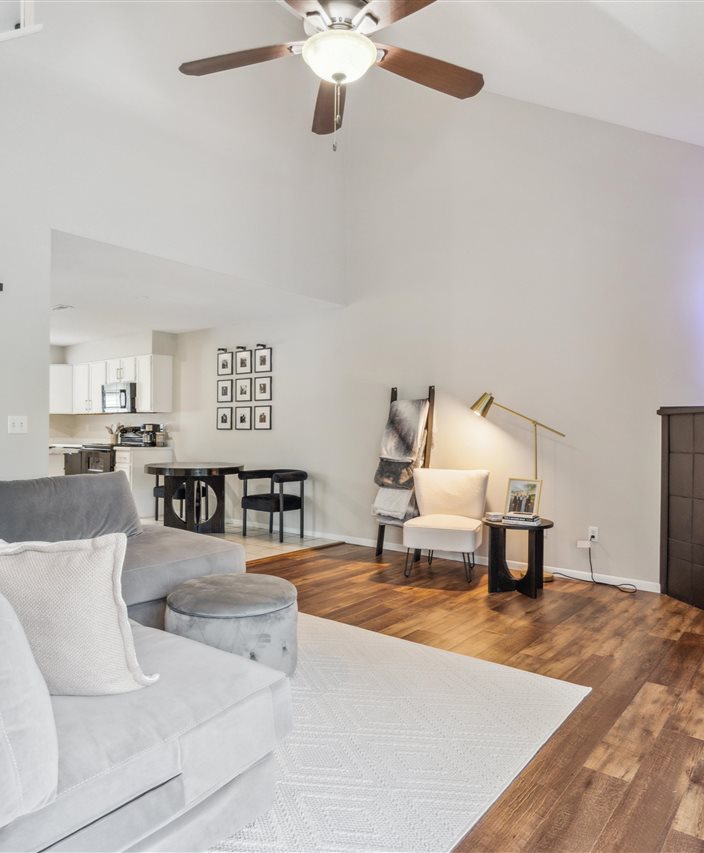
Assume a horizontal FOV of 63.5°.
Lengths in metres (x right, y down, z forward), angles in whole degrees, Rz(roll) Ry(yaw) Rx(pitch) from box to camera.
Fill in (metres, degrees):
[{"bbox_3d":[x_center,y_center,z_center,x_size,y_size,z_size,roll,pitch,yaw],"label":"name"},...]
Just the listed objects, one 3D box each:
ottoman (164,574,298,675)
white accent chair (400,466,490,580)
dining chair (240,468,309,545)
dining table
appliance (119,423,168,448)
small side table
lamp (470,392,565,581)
[{"bbox_3d":[-0.580,0.995,2.797,0.635,0.365,0.635,0,0,0],"label":"ottoman"},{"bbox_3d":[0.770,0.789,4.687,0.630,0.820,0.630,0,0,19],"label":"white accent chair"},{"bbox_3d":[-0.825,0.844,6.127,0.600,0.700,0.500,0,0,38],"label":"dining chair"},{"bbox_3d":[-1.751,0.817,6.364,1.065,0.745,1.065,0,0,0],"label":"dining table"},{"bbox_3d":[-2.771,0.124,7.604,0.420,0.295,0.480,0,0,38],"label":"appliance"},{"bbox_3d":[1.196,0.950,4.140,0.510,0.500,0.510,0,0,38],"label":"small side table"},{"bbox_3d":[1.326,0.461,4.613,0.792,1.482,0.270,0,0,38],"label":"lamp"}]

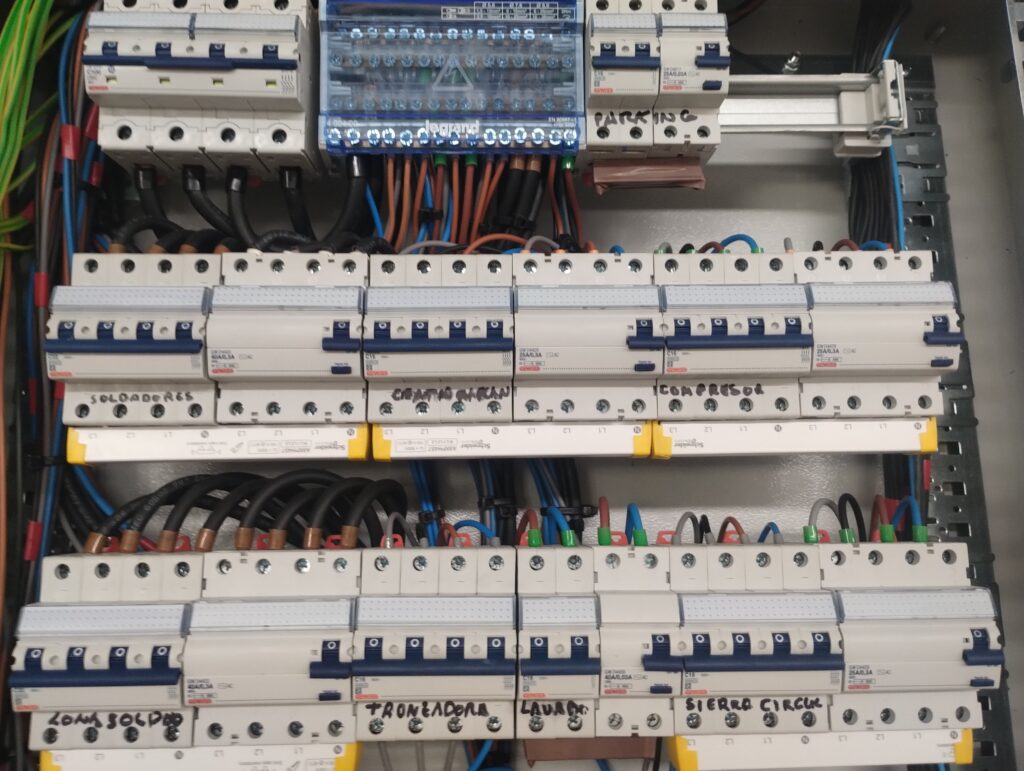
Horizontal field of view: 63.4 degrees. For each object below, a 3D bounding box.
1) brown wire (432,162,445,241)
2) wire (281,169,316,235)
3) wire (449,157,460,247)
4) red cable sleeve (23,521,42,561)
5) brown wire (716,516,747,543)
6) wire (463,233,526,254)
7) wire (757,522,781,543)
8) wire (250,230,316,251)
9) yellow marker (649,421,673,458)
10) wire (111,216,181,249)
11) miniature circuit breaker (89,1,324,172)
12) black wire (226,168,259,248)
[{"bbox_3d":[-0.041,-0.102,0.463,0.004,0.046,0.004,5,19,-2],"label":"brown wire"},{"bbox_3d":[-0.116,-0.100,0.449,0.019,0.039,0.016,0,-11,-2],"label":"wire"},{"bbox_3d":[-0.032,-0.102,0.463,0.004,0.053,0.004,3,18,-2],"label":"wire"},{"bbox_3d":[-0.248,0.081,0.430,0.008,0.020,0.007,0,-12,-2],"label":"red cable sleeve"},{"bbox_3d":[0.108,0.071,0.407,0.014,0.013,0.010,0,-6,-2],"label":"brown wire"},{"bbox_3d":[-0.009,-0.076,0.447,0.035,0.012,0.012,0,-11,-2],"label":"wire"},{"bbox_3d":[0.127,0.072,0.408,0.011,0.010,0.009,0,-6,-2],"label":"wire"},{"bbox_3d":[-0.122,-0.078,0.445,0.034,0.011,0.014,0,-11,-2],"label":"wire"},{"bbox_3d":[0.077,0.028,0.424,0.011,0.020,0.020,0,-11,-2],"label":"yellow marker"},{"bbox_3d":[-0.195,-0.081,0.442,0.038,0.018,0.018,0,-11,-2],"label":"wire"},{"bbox_3d":[-0.162,-0.166,0.448,0.106,0.089,0.072,0,-6,-2],"label":"miniature circuit breaker"},{"bbox_3d":[-0.144,-0.096,0.444,0.017,0.044,0.016,0,-11,-2],"label":"black wire"}]

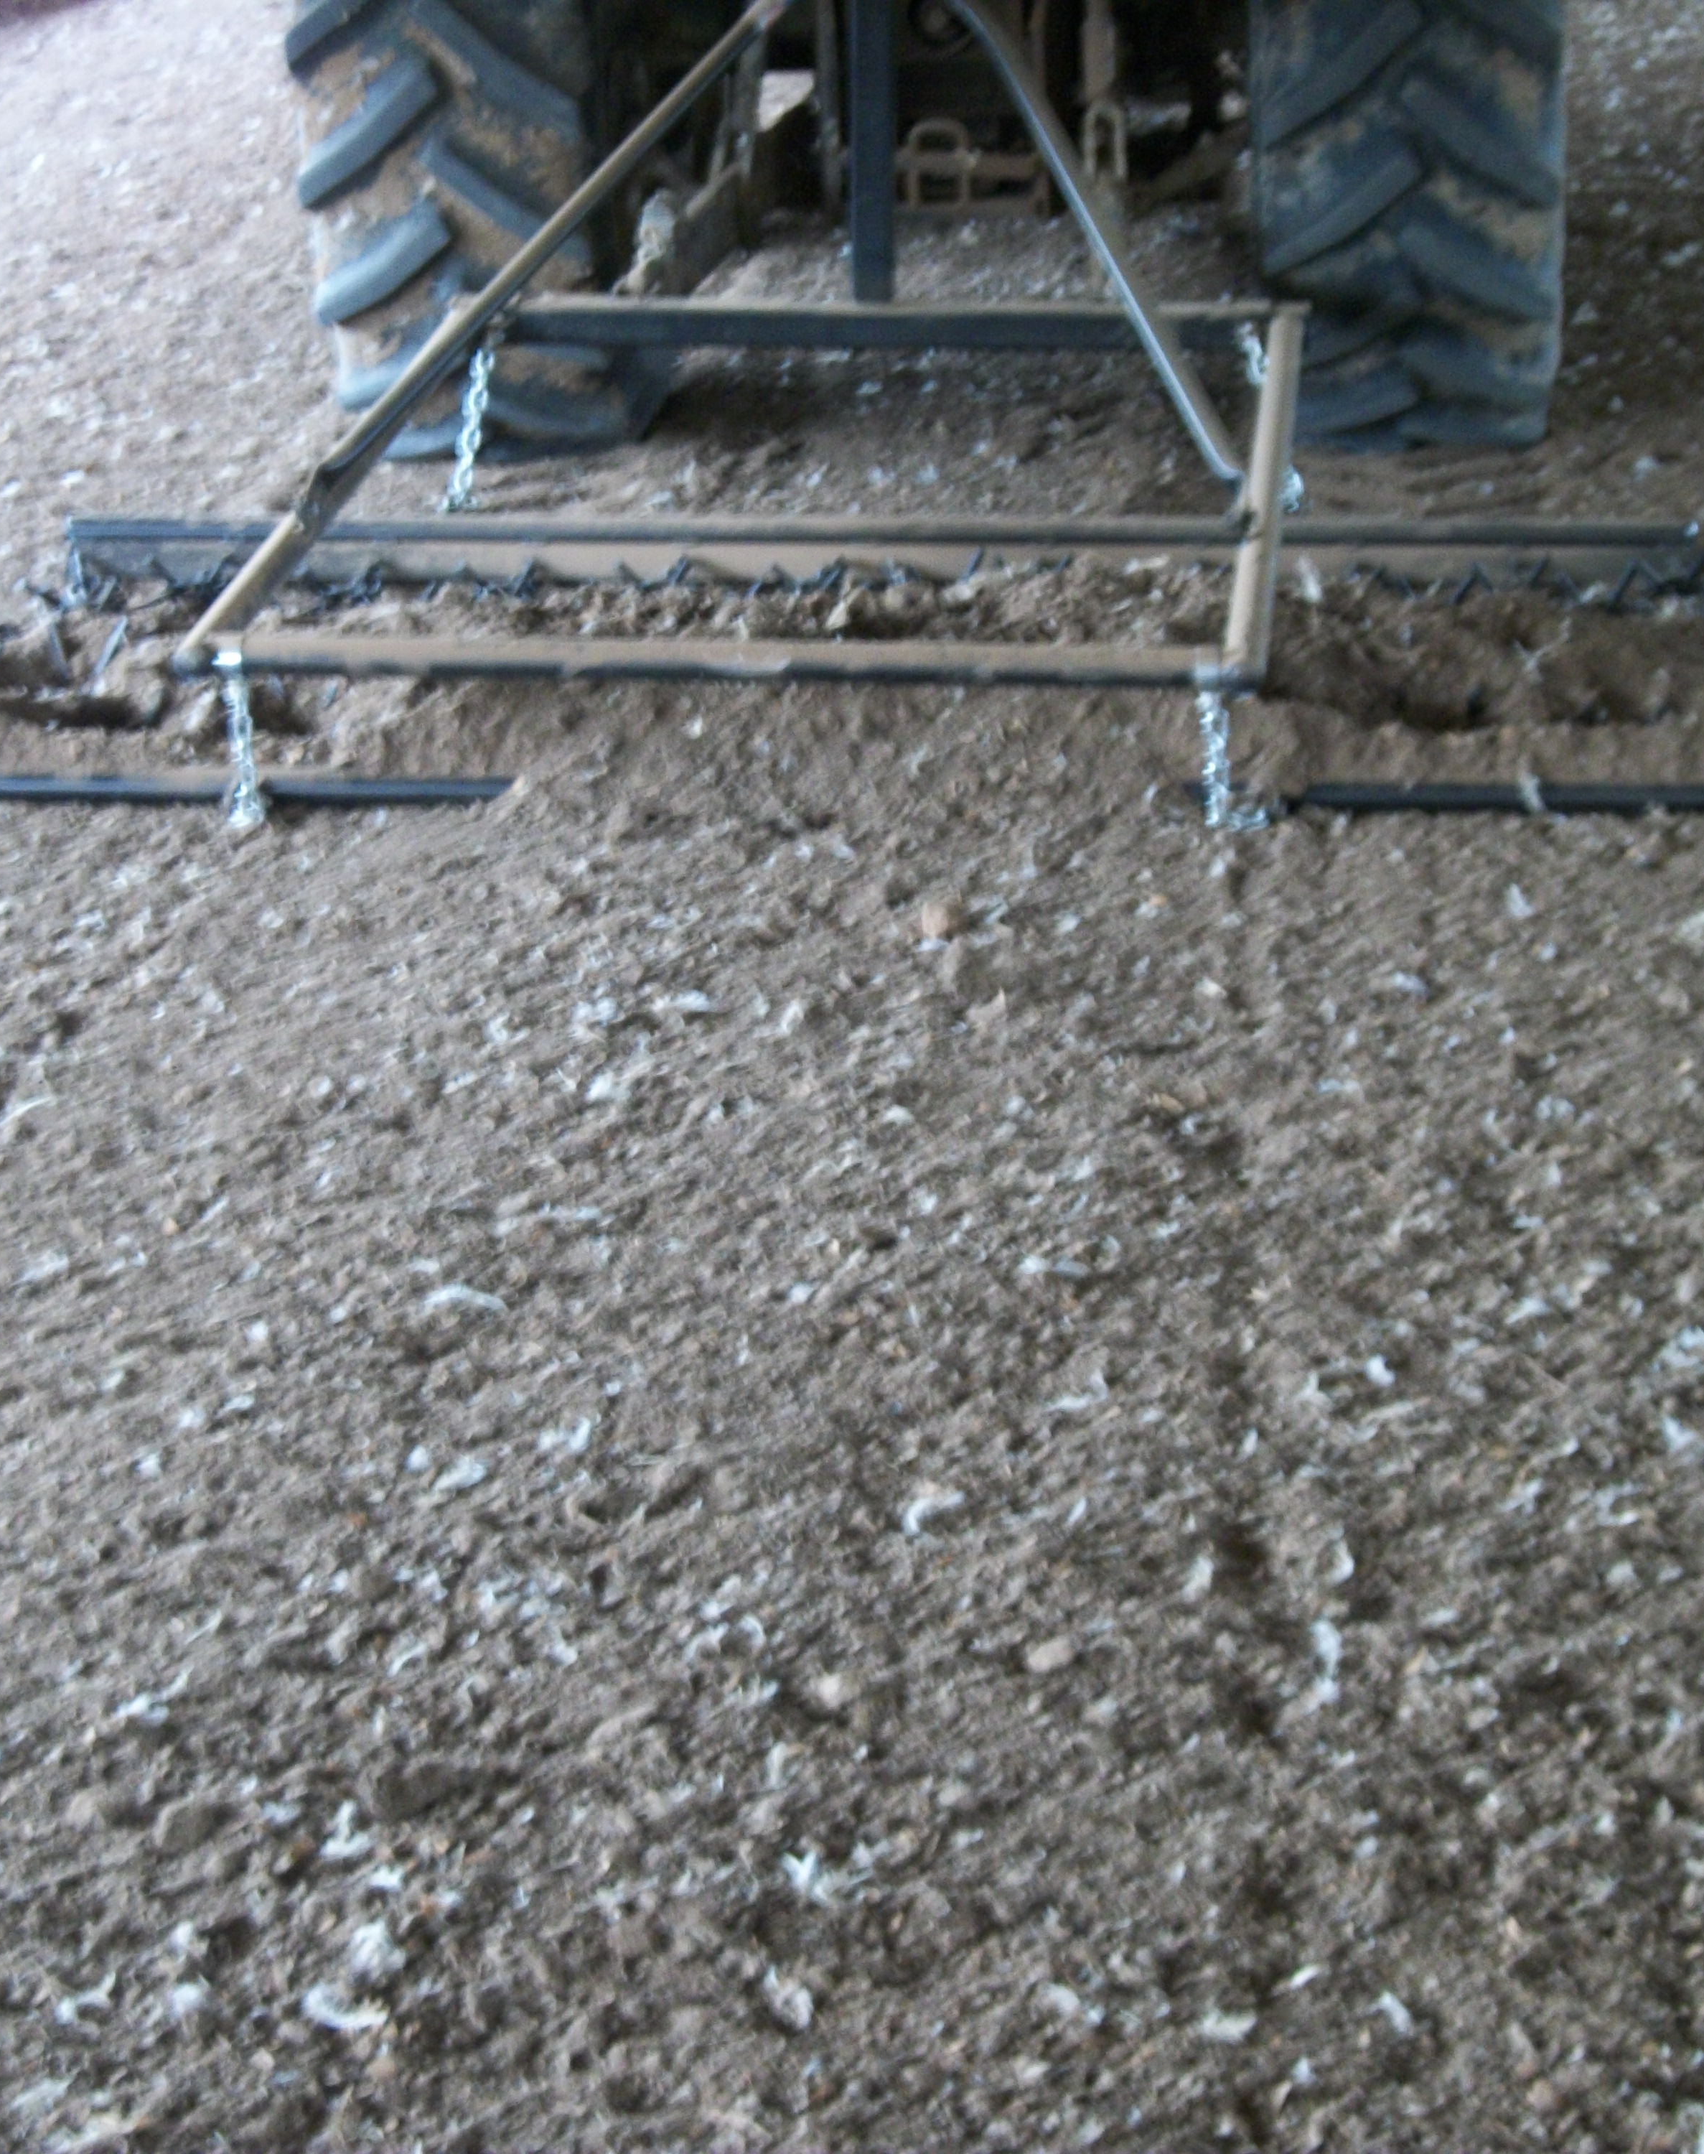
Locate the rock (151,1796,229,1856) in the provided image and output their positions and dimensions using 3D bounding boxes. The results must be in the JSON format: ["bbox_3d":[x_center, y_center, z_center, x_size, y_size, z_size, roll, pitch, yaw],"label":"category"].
[{"bbox_3d":[-0.374,0.423,2.904,0.044,0.030,0.040,-3,16,-8],"label":"rock"}]

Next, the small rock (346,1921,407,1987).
[{"bbox_3d":[-0.254,0.468,2.743,0.035,0.029,0.035,-2,16,-6],"label":"small rock"}]

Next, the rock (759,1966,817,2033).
[{"bbox_3d":[-0.033,0.482,2.688,0.029,0.028,0.031,-1,16,-1],"label":"rock"}]

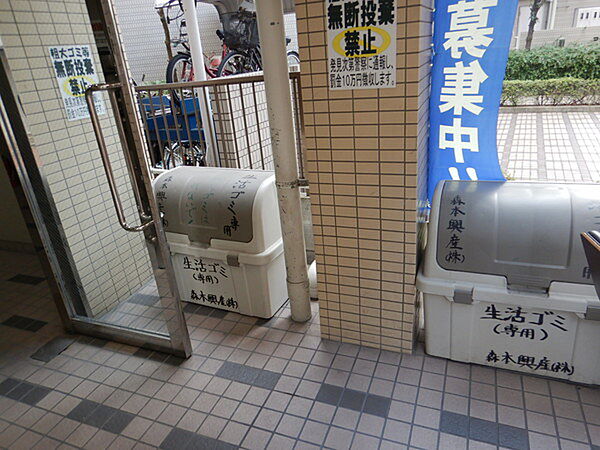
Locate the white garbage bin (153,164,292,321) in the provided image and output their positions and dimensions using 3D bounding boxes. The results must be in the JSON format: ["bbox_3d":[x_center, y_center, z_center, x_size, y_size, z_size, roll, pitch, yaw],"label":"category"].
[{"bbox_3d":[-0.474,0.053,2.501,0.865,0.768,0.480,6,25,24],"label":"white garbage bin"}]

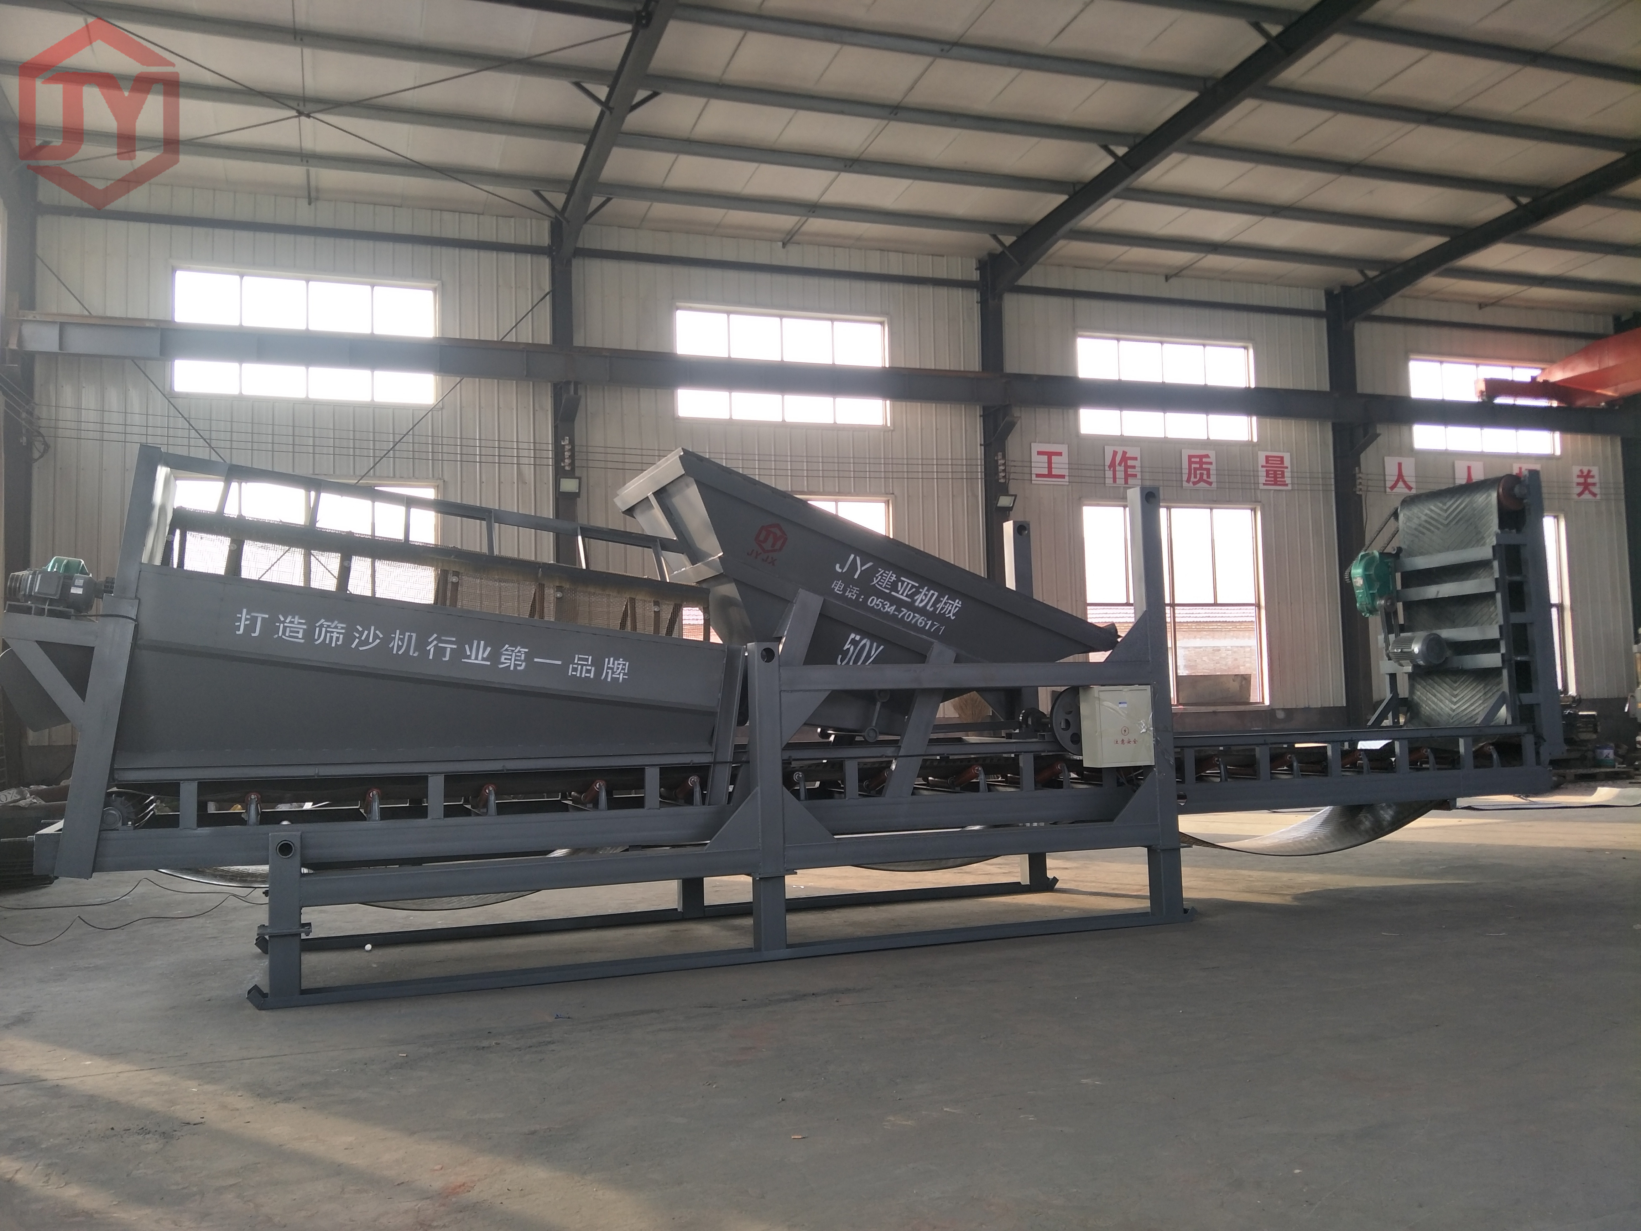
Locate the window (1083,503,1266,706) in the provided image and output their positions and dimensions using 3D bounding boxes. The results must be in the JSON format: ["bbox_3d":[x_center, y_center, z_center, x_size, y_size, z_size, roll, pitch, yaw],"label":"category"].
[{"bbox_3d":[5.346,-0.141,17.073,3.070,3.060,0.140,0,-4,-16],"label":"window"}]

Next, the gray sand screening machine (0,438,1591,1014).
[{"bbox_3d":[0.460,0.501,7.708,9.970,3.040,1.800,0,-4,-16],"label":"gray sand screening machine"}]

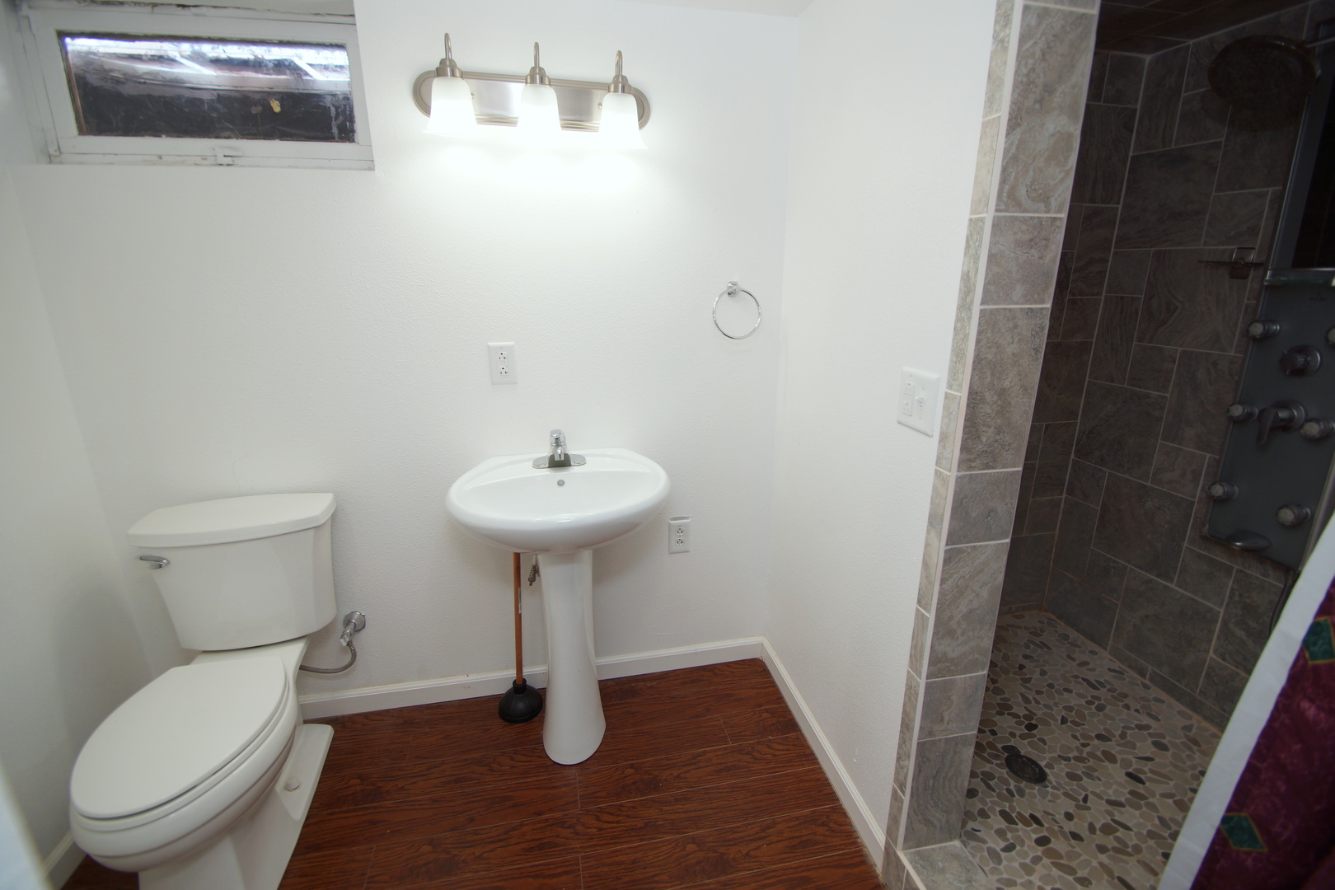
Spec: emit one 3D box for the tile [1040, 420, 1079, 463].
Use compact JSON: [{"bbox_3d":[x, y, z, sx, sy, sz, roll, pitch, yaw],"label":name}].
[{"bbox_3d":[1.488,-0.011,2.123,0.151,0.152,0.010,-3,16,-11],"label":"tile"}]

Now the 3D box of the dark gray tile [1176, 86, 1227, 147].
[{"bbox_3d":[1.591,-0.975,1.652,0.010,0.148,0.148,-3,16,-10],"label":"dark gray tile"}]

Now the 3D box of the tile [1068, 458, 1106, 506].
[{"bbox_3d":[1.583,0.147,2.107,0.010,0.148,0.148,-3,16,-10],"label":"tile"}]

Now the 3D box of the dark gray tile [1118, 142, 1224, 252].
[{"bbox_3d":[1.606,-0.784,1.792,0.012,0.300,0.300,-2,15,-8],"label":"dark gray tile"}]

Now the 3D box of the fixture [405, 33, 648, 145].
[{"bbox_3d":[-0.328,-0.870,1.382,0.605,0.231,0.180,-3,16,-11],"label":"fixture"}]

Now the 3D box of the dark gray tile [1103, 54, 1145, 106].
[{"bbox_3d":[1.476,-1.178,1.803,0.145,0.145,0.010,-3,16,-11],"label":"dark gray tile"}]

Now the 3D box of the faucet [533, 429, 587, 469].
[{"bbox_3d":[-0.304,0.013,1.558,0.153,0.116,0.145,-3,16,-11],"label":"faucet"}]

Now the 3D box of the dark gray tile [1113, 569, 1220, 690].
[{"bbox_3d":[1.649,0.608,1.850,0.012,0.300,0.300,-2,15,-8],"label":"dark gray tile"}]

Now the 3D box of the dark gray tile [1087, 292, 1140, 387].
[{"bbox_3d":[1.580,-0.365,1.964,0.010,0.299,0.148,-3,16,-10],"label":"dark gray tile"}]

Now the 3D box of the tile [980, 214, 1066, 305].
[{"bbox_3d":[0.612,-0.317,0.966,0.143,0.148,0.012,-3,15,-11],"label":"tile"}]

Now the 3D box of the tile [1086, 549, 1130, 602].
[{"bbox_3d":[1.611,0.479,2.045,0.010,0.148,0.148,-3,16,-10],"label":"tile"}]

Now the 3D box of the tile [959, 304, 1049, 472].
[{"bbox_3d":[0.609,-0.097,1.017,0.140,0.299,0.010,-3,16,-11],"label":"tile"}]

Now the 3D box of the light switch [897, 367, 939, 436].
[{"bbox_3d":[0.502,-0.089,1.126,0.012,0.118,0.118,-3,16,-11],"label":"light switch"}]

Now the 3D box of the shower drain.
[{"bbox_3d":[1.005,0.905,1.557,0.106,0.010,0.106,-3,16,-10],"label":"shower drain"}]

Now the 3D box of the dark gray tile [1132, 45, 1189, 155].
[{"bbox_3d":[1.594,-1.095,1.790,0.012,0.300,0.148,-2,15,-8],"label":"dark gray tile"}]

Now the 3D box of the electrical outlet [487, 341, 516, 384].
[{"bbox_3d":[-0.499,-0.247,1.688,0.078,0.125,0.010,-3,15,-11],"label":"electrical outlet"}]

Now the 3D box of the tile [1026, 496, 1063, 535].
[{"bbox_3d":[1.504,0.277,2.212,0.148,0.148,0.012,-3,15,-11],"label":"tile"}]

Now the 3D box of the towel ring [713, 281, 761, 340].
[{"bbox_3d":[0.218,-0.418,1.740,0.154,0.176,0.055,-3,16,-10],"label":"towel ring"}]

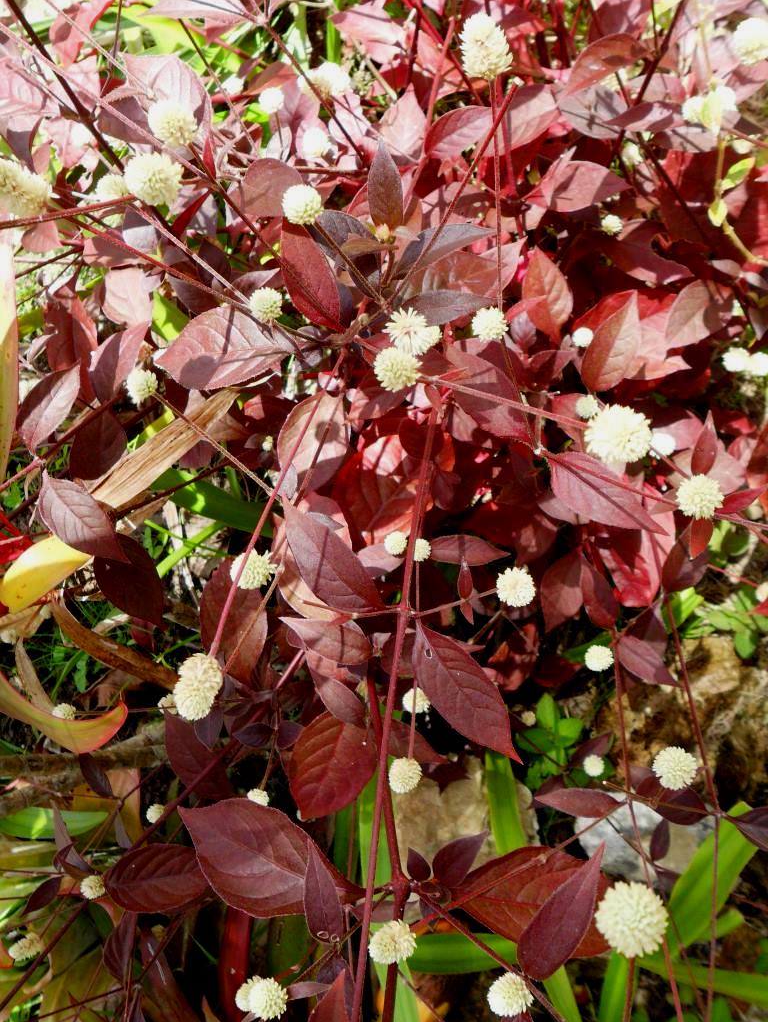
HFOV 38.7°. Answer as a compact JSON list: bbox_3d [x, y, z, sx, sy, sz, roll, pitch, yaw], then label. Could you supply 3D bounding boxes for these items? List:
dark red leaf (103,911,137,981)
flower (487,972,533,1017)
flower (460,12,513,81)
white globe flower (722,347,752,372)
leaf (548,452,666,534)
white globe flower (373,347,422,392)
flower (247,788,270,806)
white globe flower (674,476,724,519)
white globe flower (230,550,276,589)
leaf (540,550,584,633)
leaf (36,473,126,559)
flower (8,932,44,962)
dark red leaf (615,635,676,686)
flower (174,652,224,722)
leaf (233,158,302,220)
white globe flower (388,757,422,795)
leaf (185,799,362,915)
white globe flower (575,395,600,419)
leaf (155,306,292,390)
[{"bbox_3d":[-0.121,0.198,0.500,0.016,0.005,0.033,5,80,25],"label":"dark red leaf"},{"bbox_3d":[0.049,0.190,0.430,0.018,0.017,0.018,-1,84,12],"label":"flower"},{"bbox_3d":[0.044,-0.202,0.475,0.023,0.028,0.023,-3,30,1],"label":"flower"},{"bbox_3d":[0.207,-0.088,0.640,0.016,0.016,0.016,0,47,0],"label":"white globe flower"},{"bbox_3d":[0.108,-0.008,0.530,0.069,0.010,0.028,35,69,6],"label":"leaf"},{"bbox_3d":[0.006,-0.058,0.450,0.018,0.018,0.018,0,42,0],"label":"white globe flower"},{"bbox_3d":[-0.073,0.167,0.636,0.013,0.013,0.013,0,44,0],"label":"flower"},{"bbox_3d":[0.130,-0.006,0.450,0.019,0.018,0.018,0,53,0],"label":"white globe flower"},{"bbox_3d":[-0.063,0.028,0.530,0.020,0.020,0.020,0,42,0],"label":"white globe flower"},{"bbox_3d":[0.108,0.048,0.655,0.025,0.012,0.055,21,79,20],"label":"leaf"},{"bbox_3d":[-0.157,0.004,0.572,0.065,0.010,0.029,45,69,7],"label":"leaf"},{"bbox_3d":[-0.163,0.199,0.500,0.017,0.011,0.011,-32,44,-18],"label":"flower"},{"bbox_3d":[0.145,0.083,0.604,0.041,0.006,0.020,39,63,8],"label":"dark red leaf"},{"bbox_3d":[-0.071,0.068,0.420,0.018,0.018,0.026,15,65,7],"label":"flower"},{"bbox_3d":[-0.062,-0.171,0.580,0.038,0.033,0.011,-7,15,-4],"label":"leaf"},{"bbox_3d":[0.010,0.128,0.530,0.016,0.017,0.016,0,51,0],"label":"white globe flower"},{"bbox_3d":[-0.044,0.134,0.420,0.077,0.012,0.040,29,65,11],"label":"leaf"},{"bbox_3d":[0.128,-0.065,0.690,0.016,0.016,0.016,0,42,0],"label":"white globe flower"},{"bbox_3d":[-0.073,-0.074,0.500,0.066,0.012,0.037,-5,66,-6],"label":"leaf"}]

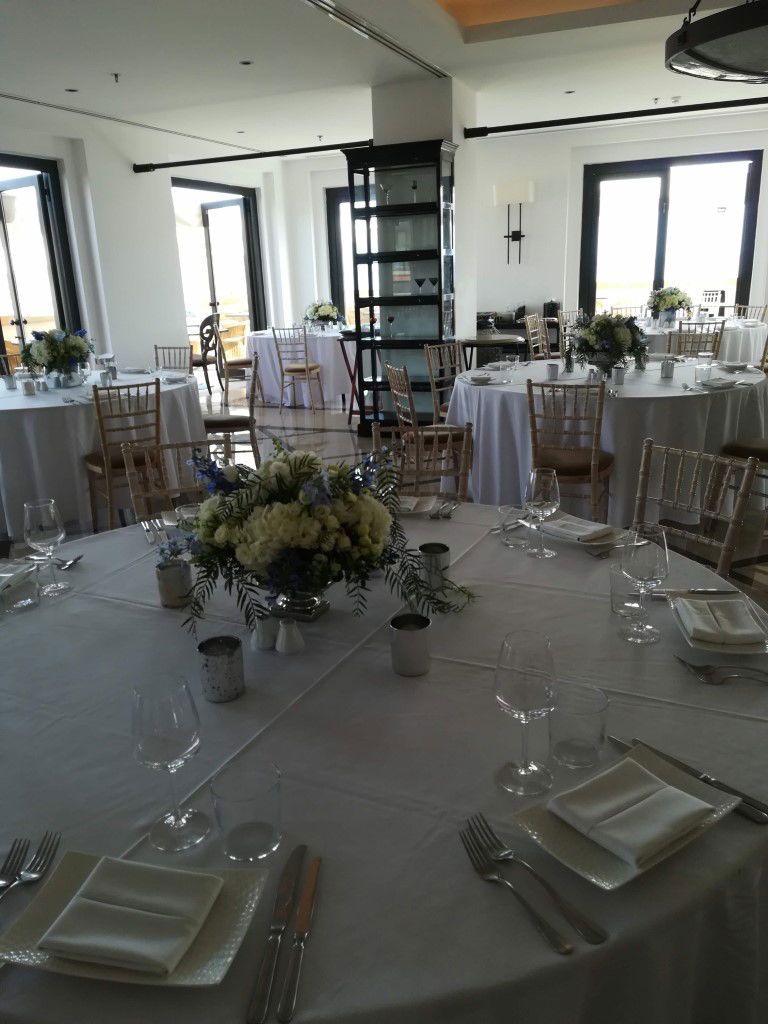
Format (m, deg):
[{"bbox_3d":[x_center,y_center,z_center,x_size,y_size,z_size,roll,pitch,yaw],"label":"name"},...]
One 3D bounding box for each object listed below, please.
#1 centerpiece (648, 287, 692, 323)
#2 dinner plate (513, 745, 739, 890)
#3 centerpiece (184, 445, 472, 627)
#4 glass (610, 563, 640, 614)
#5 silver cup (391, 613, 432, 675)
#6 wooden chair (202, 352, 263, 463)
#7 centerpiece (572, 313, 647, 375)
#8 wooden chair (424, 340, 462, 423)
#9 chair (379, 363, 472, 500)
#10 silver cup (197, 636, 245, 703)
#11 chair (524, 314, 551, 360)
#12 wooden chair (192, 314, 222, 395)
[{"bbox_3d":[3.031,-2.160,8.127,0.460,0.390,0.460,6,19,23],"label":"centerpiece"},{"bbox_3d":[0.317,0.391,1.006,0.250,0.024,0.163,-15,22,-35],"label":"dinner plate"},{"bbox_3d":[-0.117,0.033,1.623,0.560,0.355,0.440,-2,17,0],"label":"centerpiece"},{"bbox_3d":[0.508,0.161,1.584,0.084,0.090,0.084,-2,17,0],"label":"glass"},{"bbox_3d":[0.049,0.240,1.388,0.071,0.092,0.071,-2,17,1],"label":"silver cup"},{"bbox_3d":[-1.078,-0.657,5.550,0.440,0.920,0.400,-5,18,-9],"label":"wooden chair"},{"bbox_3d":[1.446,-1.074,4.908,0.475,0.385,0.450,-2,17,0],"label":"centerpiece"},{"bbox_3d":[0.584,-0.795,5.757,0.400,0.900,0.430,-18,23,-40],"label":"wooden chair"},{"bbox_3d":[0.265,-0.464,4.745,0.430,0.920,0.410,-7,18,-16],"label":"chair"},{"bbox_3d":[-0.281,0.272,1.332,0.072,0.089,0.072,-2,17,0],"label":"silver cup"},{"bbox_3d":[1.845,-1.771,8.685,0.430,0.900,0.400,7,20,28],"label":"chair"},{"bbox_3d":[-2.382,-2.043,10.014,0.520,0.980,0.470,6,19,24],"label":"wooden chair"}]

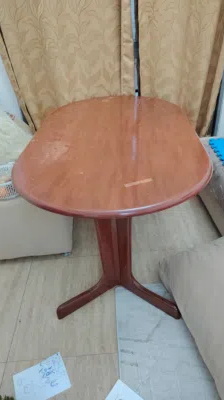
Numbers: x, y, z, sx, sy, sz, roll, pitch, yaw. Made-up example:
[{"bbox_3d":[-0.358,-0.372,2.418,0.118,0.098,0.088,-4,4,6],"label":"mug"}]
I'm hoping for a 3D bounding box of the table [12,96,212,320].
[{"bbox_3d":[0.017,-0.001,1.571,0.840,0.750,1.100,-3,39,4],"label":"table"}]

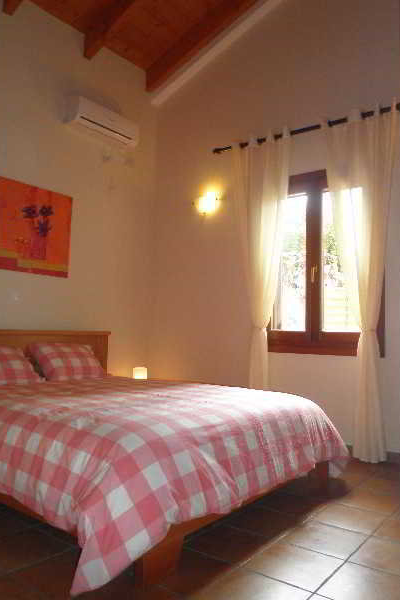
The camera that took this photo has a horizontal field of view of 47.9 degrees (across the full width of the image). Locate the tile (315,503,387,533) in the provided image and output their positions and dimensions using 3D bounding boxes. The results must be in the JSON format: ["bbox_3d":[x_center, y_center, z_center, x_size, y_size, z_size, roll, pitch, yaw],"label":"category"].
[{"bbox_3d":[0.785,1.121,2.309,0.305,0.012,0.305,-2,-5,40],"label":"tile"}]

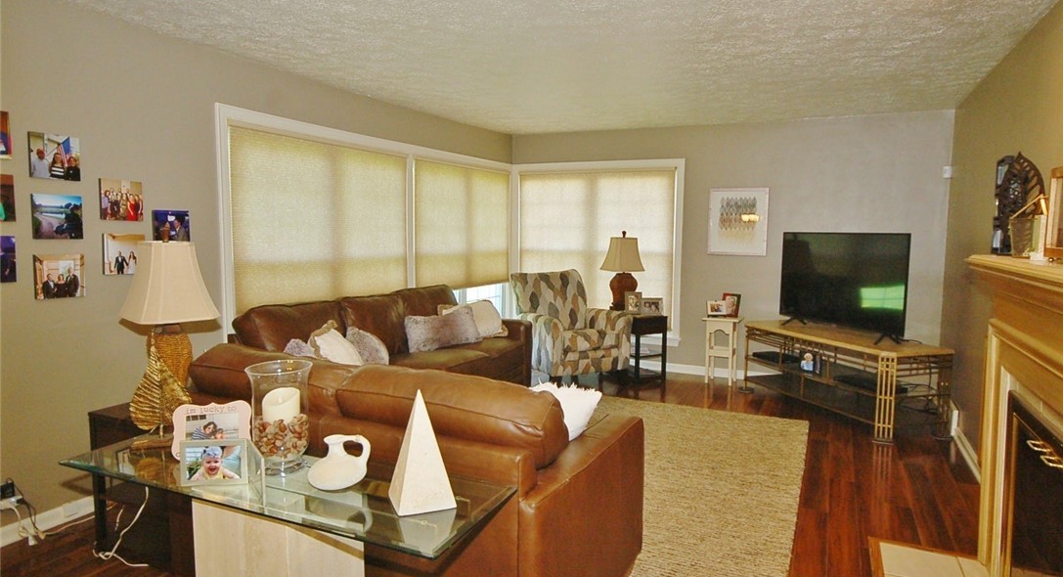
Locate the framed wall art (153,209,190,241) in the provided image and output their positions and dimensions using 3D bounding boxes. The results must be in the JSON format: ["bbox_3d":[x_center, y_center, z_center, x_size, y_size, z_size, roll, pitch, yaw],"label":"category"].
[{"bbox_3d":[-1.969,-0.323,3.392,0.022,0.203,0.200,3,7,25],"label":"framed wall art"}]

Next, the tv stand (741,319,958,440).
[{"bbox_3d":[2.390,0.671,4.890,0.560,0.630,1.460,-2,6,-19],"label":"tv stand"}]

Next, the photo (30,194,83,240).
[{"bbox_3d":[-2.207,-0.330,2.884,0.022,0.203,0.198,3,7,25],"label":"photo"}]

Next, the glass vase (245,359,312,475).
[{"bbox_3d":[-0.763,0.400,1.913,0.200,0.320,0.200,-2,6,-22],"label":"glass vase"}]

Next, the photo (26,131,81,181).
[{"bbox_3d":[-2.200,-0.609,2.871,0.022,0.203,0.206,3,6,26],"label":"photo"}]

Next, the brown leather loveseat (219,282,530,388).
[{"bbox_3d":[-0.946,0.533,4.462,0.950,0.940,2.340,3,6,26],"label":"brown leather loveseat"}]

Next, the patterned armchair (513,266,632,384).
[{"bbox_3d":[0.356,0.361,6.042,0.820,1.000,0.920,-2,6,-24],"label":"patterned armchair"}]

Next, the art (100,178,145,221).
[{"bbox_3d":[-2.079,-0.445,3.142,0.022,0.203,0.198,3,7,25],"label":"art"}]

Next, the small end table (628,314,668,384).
[{"bbox_3d":[1.024,0.544,6.048,0.330,0.620,0.520,-2,6,-24],"label":"small end table"}]

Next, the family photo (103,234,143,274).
[{"bbox_3d":[-2.082,-0.172,3.170,0.022,0.205,0.198,3,7,25],"label":"family photo"}]

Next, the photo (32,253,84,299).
[{"bbox_3d":[-2.208,-0.054,2.913,0.022,0.203,0.206,3,6,26],"label":"photo"}]

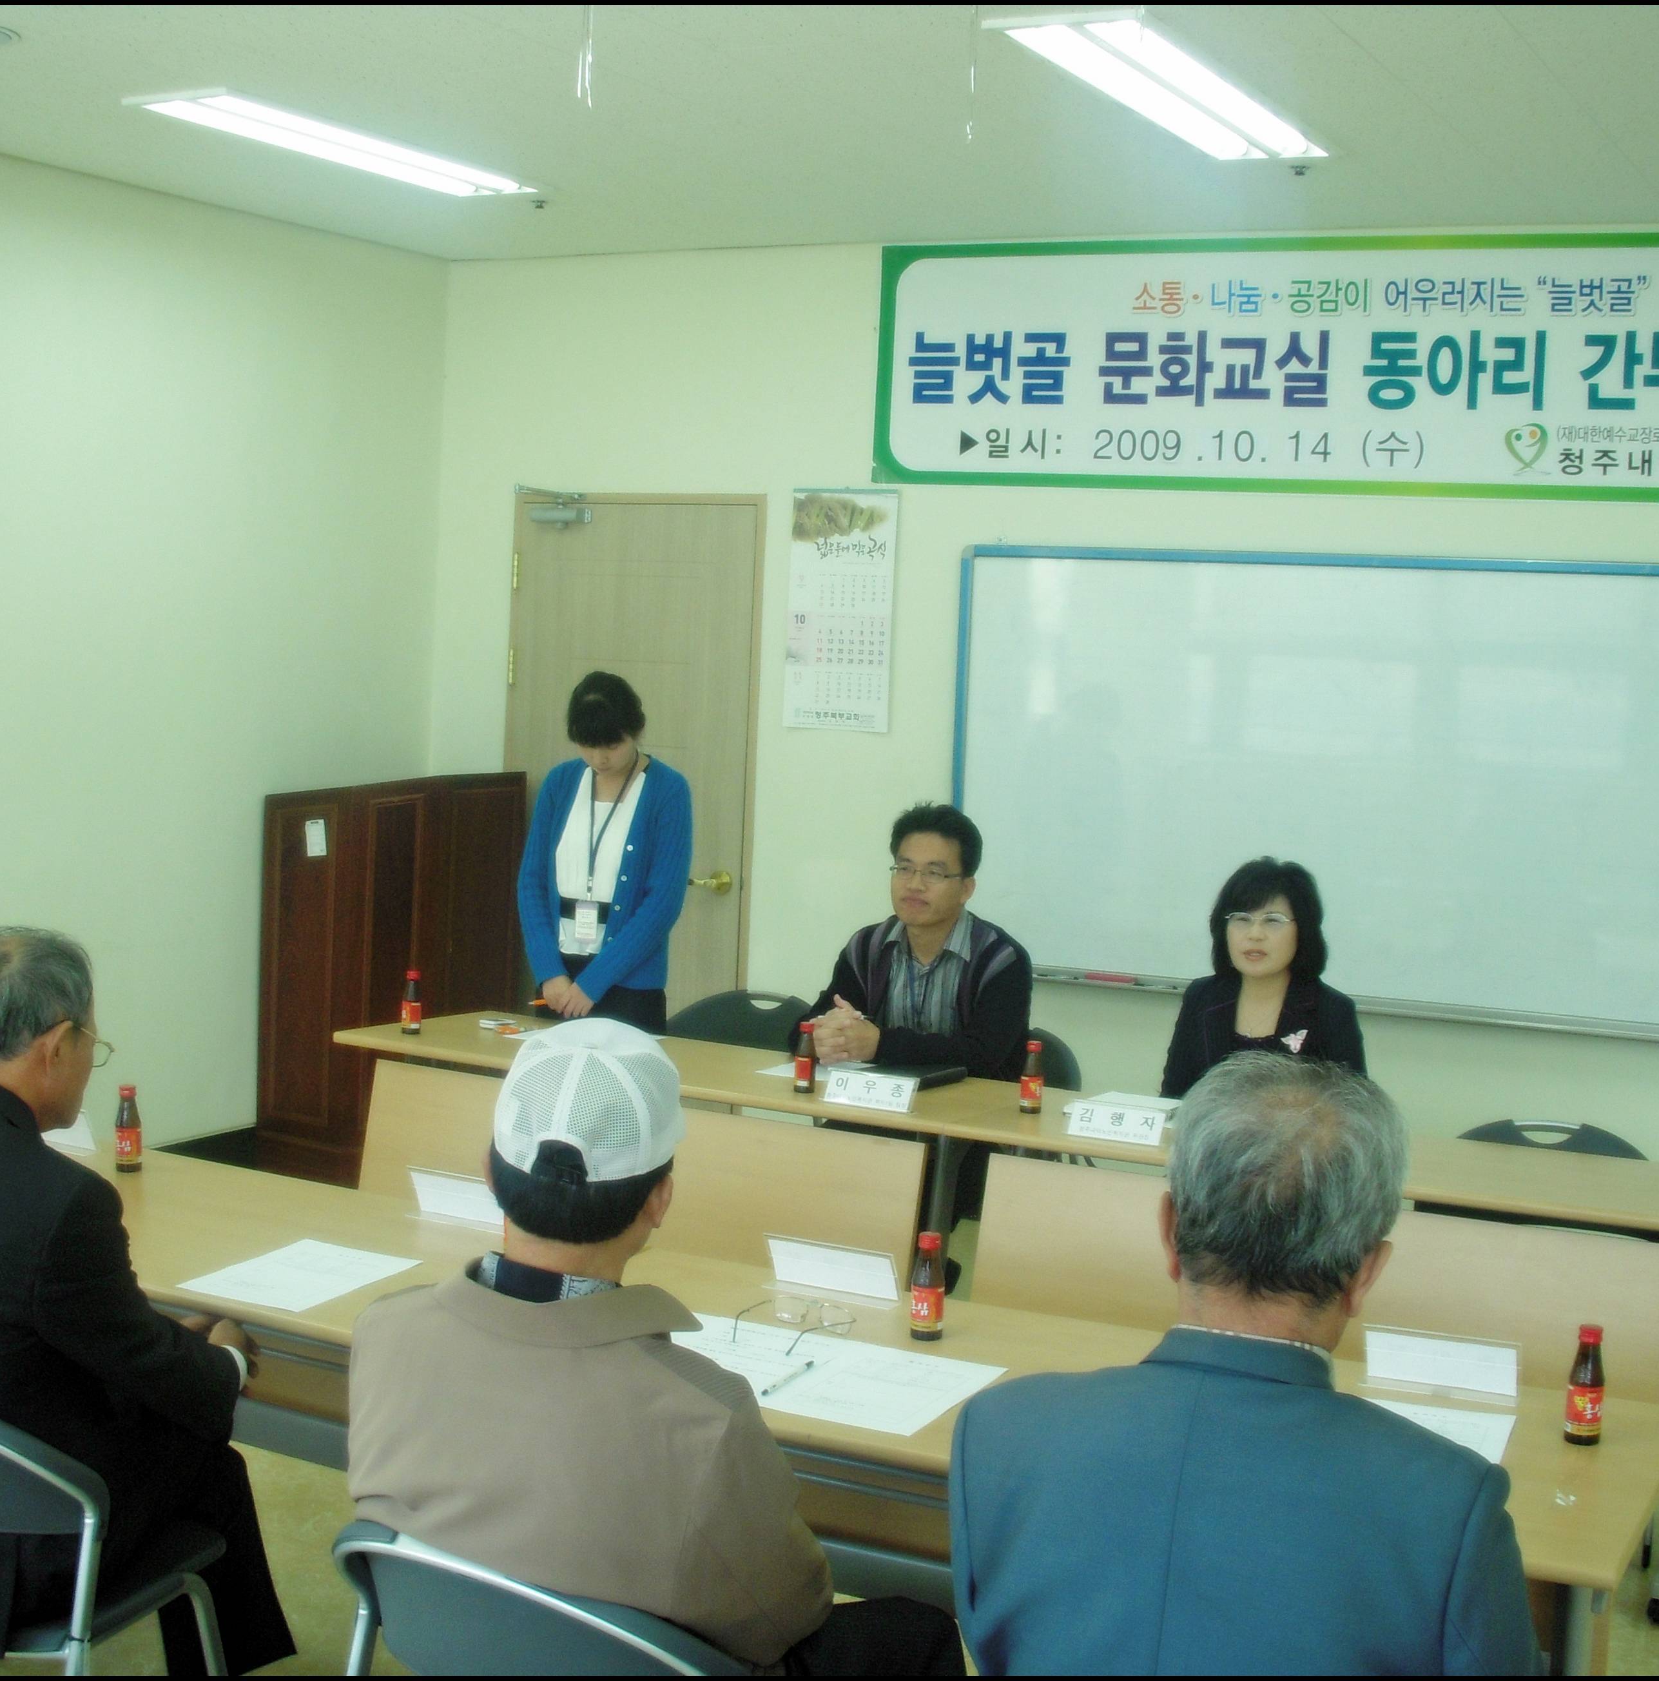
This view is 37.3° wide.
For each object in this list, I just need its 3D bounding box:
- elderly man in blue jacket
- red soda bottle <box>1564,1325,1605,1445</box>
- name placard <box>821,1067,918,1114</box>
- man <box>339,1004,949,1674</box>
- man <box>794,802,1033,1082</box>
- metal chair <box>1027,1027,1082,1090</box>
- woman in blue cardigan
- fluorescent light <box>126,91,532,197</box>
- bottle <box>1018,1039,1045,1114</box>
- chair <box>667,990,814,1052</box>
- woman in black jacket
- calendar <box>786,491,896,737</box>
[{"bbox_3d":[0.469,0.844,2.356,0.500,1.365,0.740,5,6,27],"label":"elderly man in blue jacket"},{"bbox_3d":[0.918,0.659,2.978,0.047,0.139,0.047,5,6,26],"label":"red soda bottle"},{"bbox_3d":[0.093,0.500,4.945,0.200,0.070,0.065,5,6,26],"label":"name placard"},{"bbox_3d":[-0.151,0.804,2.662,0.540,1.300,0.740,5,6,26],"label":"man"},{"bbox_3d":[0.151,0.569,5.494,0.570,1.300,0.740,5,6,26],"label":"man"},{"bbox_3d":[0.271,0.809,5.577,0.460,0.800,0.500,4,6,25],"label":"metal chair"},{"bbox_3d":[-0.566,0.365,5.961,0.430,1.550,0.300,4,6,20],"label":"woman in blue cardigan"},{"bbox_3d":[-1.115,-1.629,5.725,0.300,0.080,1.270,4,6,25],"label":"fluorescent light"},{"bbox_3d":[0.401,0.467,4.846,0.043,0.140,0.043,4,6,25],"label":"bottle"},{"bbox_3d":[-0.269,0.776,5.815,0.480,0.790,0.530,5,6,26],"label":"chair"},{"bbox_3d":[0.856,0.659,5.176,0.480,1.240,0.680,5,6,26],"label":"woman in black jacket"},{"bbox_3d":[0.028,-0.674,7.211,0.342,0.700,0.012,5,6,26],"label":"calendar"}]

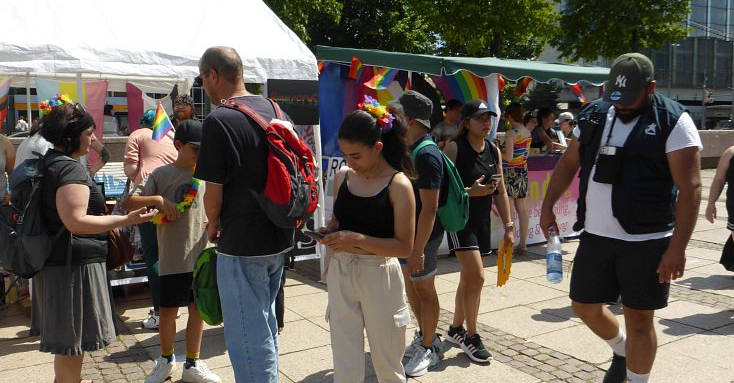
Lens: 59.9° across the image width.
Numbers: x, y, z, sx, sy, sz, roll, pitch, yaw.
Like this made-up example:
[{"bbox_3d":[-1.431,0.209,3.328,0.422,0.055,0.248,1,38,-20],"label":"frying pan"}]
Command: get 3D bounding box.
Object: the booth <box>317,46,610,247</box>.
[{"bbox_3d":[1.319,-0.661,8.311,3.150,2.560,2.800,-4,7,-31],"label":"booth"}]

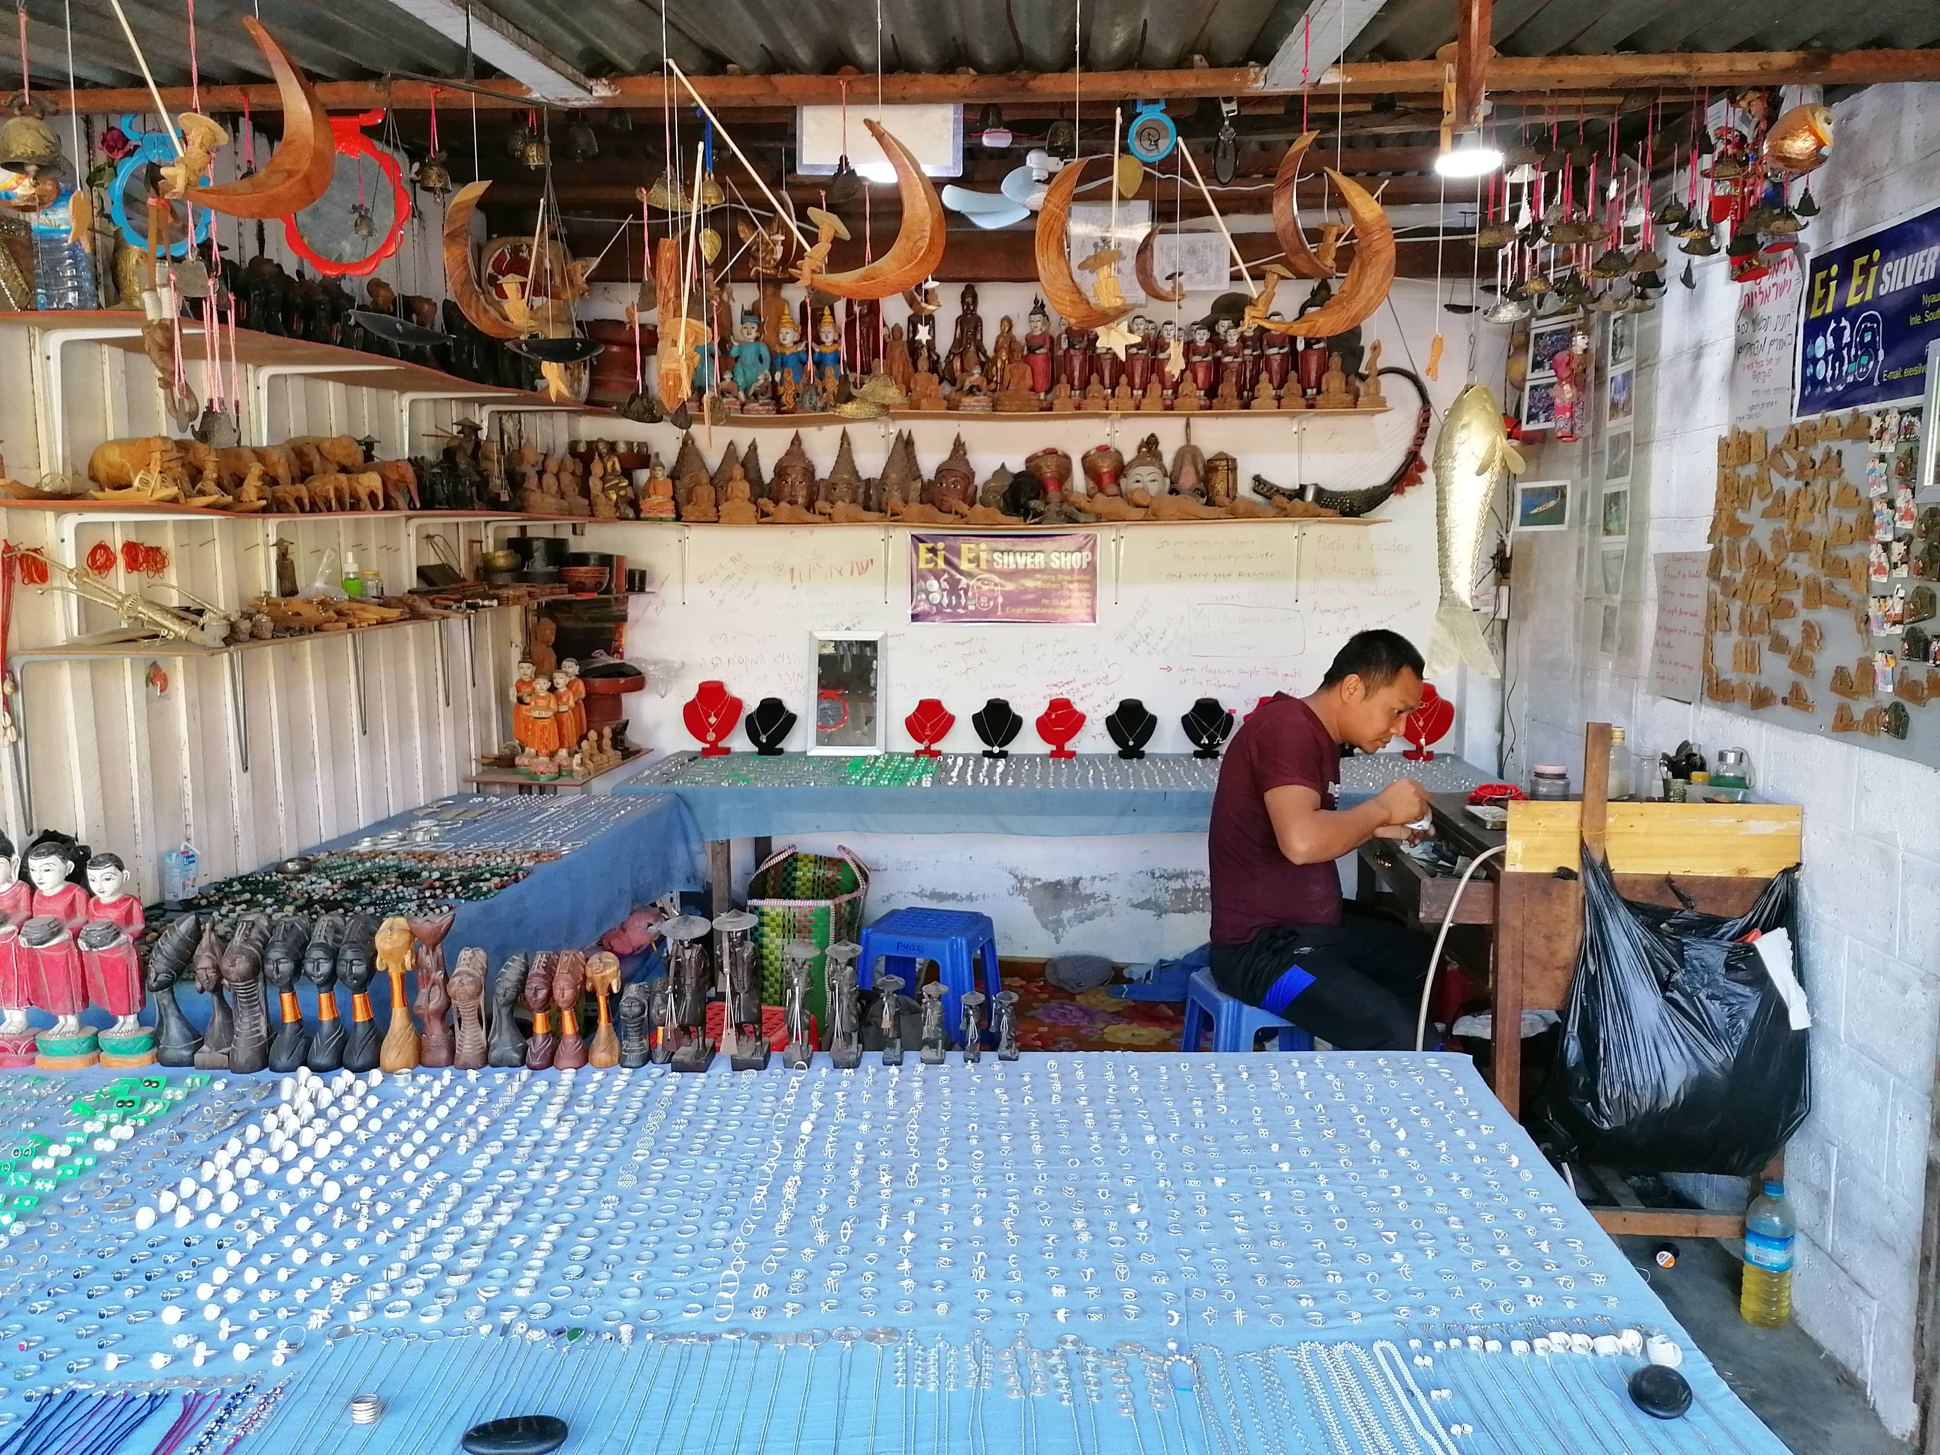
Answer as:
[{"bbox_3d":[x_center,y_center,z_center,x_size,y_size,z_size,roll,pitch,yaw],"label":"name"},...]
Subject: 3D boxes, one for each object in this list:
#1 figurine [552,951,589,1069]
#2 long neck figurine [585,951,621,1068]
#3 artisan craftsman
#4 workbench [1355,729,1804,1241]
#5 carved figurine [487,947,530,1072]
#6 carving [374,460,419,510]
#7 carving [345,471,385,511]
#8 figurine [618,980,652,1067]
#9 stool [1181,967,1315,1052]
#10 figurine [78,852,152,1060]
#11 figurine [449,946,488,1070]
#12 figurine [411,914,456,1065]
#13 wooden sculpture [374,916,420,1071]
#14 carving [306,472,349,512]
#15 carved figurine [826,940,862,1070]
[{"bbox_3d":[-0.548,0.383,2.075,0.048,0.156,0.055,1,7,7],"label":"figurine"},{"bbox_3d":[-0.525,0.401,2.168,0.047,0.168,0.047,-1,8,-6],"label":"long neck figurine"},{"bbox_3d":[0.765,0.435,3.255,0.550,1.270,0.500,2,8,12],"label":"artisan craftsman"},{"bbox_3d":[1.200,0.492,3.140,0.646,1.093,0.731,0,7,4],"label":"workbench"},{"bbox_3d":[-0.635,0.383,2.082,0.054,0.155,0.055,1,7,12],"label":"carved figurine"},{"bbox_3d":[-1.399,-0.580,3.623,0.073,0.122,0.159,6,9,41],"label":"carving"},{"bbox_3d":[-1.330,-0.517,3.320,0.100,0.087,0.045,3,9,19],"label":"carving"},{"bbox_3d":[-0.483,0.423,2.176,0.044,0.122,0.044,0,8,-2],"label":"figurine"},{"bbox_3d":[0.649,0.778,3.332,0.320,0.450,0.290,-2,7,-14],"label":"stool"},{"bbox_3d":[-1.249,0.329,2.200,0.086,0.301,0.090,0,8,3],"label":"figurine"},{"bbox_3d":[-0.686,0.381,2.070,0.049,0.162,0.055,1,7,7],"label":"figurine"},{"bbox_3d":[-0.768,0.376,2.168,0.053,0.217,0.048,0,8,-3],"label":"figurine"},{"bbox_3d":[-0.819,0.377,2.163,0.058,0.217,0.060,-1,8,-8],"label":"wooden sculpture"},{"bbox_3d":[-1.343,-0.491,3.162,0.090,0.080,0.042,3,9,19],"label":"carving"},{"bbox_3d":[-0.180,0.394,2.166,0.052,0.183,0.052,0,8,0],"label":"carved figurine"}]

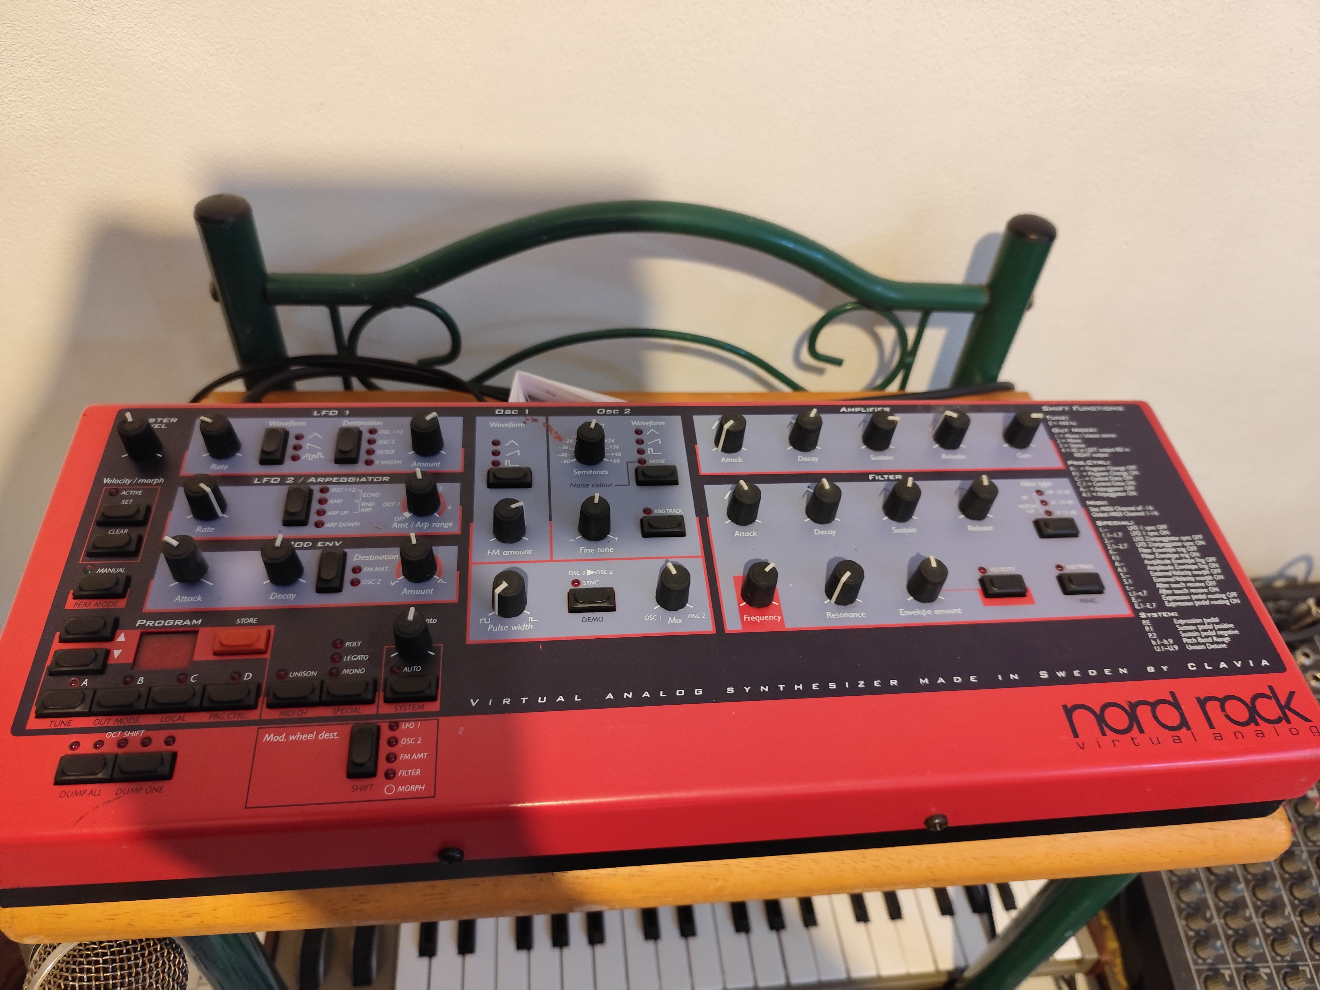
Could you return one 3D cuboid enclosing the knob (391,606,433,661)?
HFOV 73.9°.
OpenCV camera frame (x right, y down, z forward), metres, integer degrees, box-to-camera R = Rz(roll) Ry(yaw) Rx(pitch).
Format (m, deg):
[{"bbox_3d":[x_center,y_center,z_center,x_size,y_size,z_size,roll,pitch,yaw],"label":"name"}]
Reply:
[{"bbox_3d":[-0.080,0.044,0.280,0.012,0.013,0.012,4,54,-5],"label":"knob"}]

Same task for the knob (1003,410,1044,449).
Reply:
[{"bbox_3d":[0.150,-0.027,0.361,0.012,0.013,0.012,3,54,-5],"label":"knob"}]

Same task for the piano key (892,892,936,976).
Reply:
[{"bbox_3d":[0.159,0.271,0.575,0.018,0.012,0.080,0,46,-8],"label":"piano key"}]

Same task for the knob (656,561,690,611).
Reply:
[{"bbox_3d":[0.005,0.031,0.300,0.012,0.013,0.012,3,54,-5],"label":"knob"}]

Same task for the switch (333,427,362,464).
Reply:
[{"bbox_3d":[-0.116,-0.019,0.326,0.008,0.004,0.016,-1,55,-8],"label":"switch"}]

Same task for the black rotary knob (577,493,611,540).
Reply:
[{"bbox_3d":[-0.023,0.008,0.313,0.012,0.013,0.012,5,54,-4],"label":"black rotary knob"}]

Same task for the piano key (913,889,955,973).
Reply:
[{"bbox_3d":[0.179,0.270,0.581,0.019,0.012,0.083,0,46,-8],"label":"piano key"}]

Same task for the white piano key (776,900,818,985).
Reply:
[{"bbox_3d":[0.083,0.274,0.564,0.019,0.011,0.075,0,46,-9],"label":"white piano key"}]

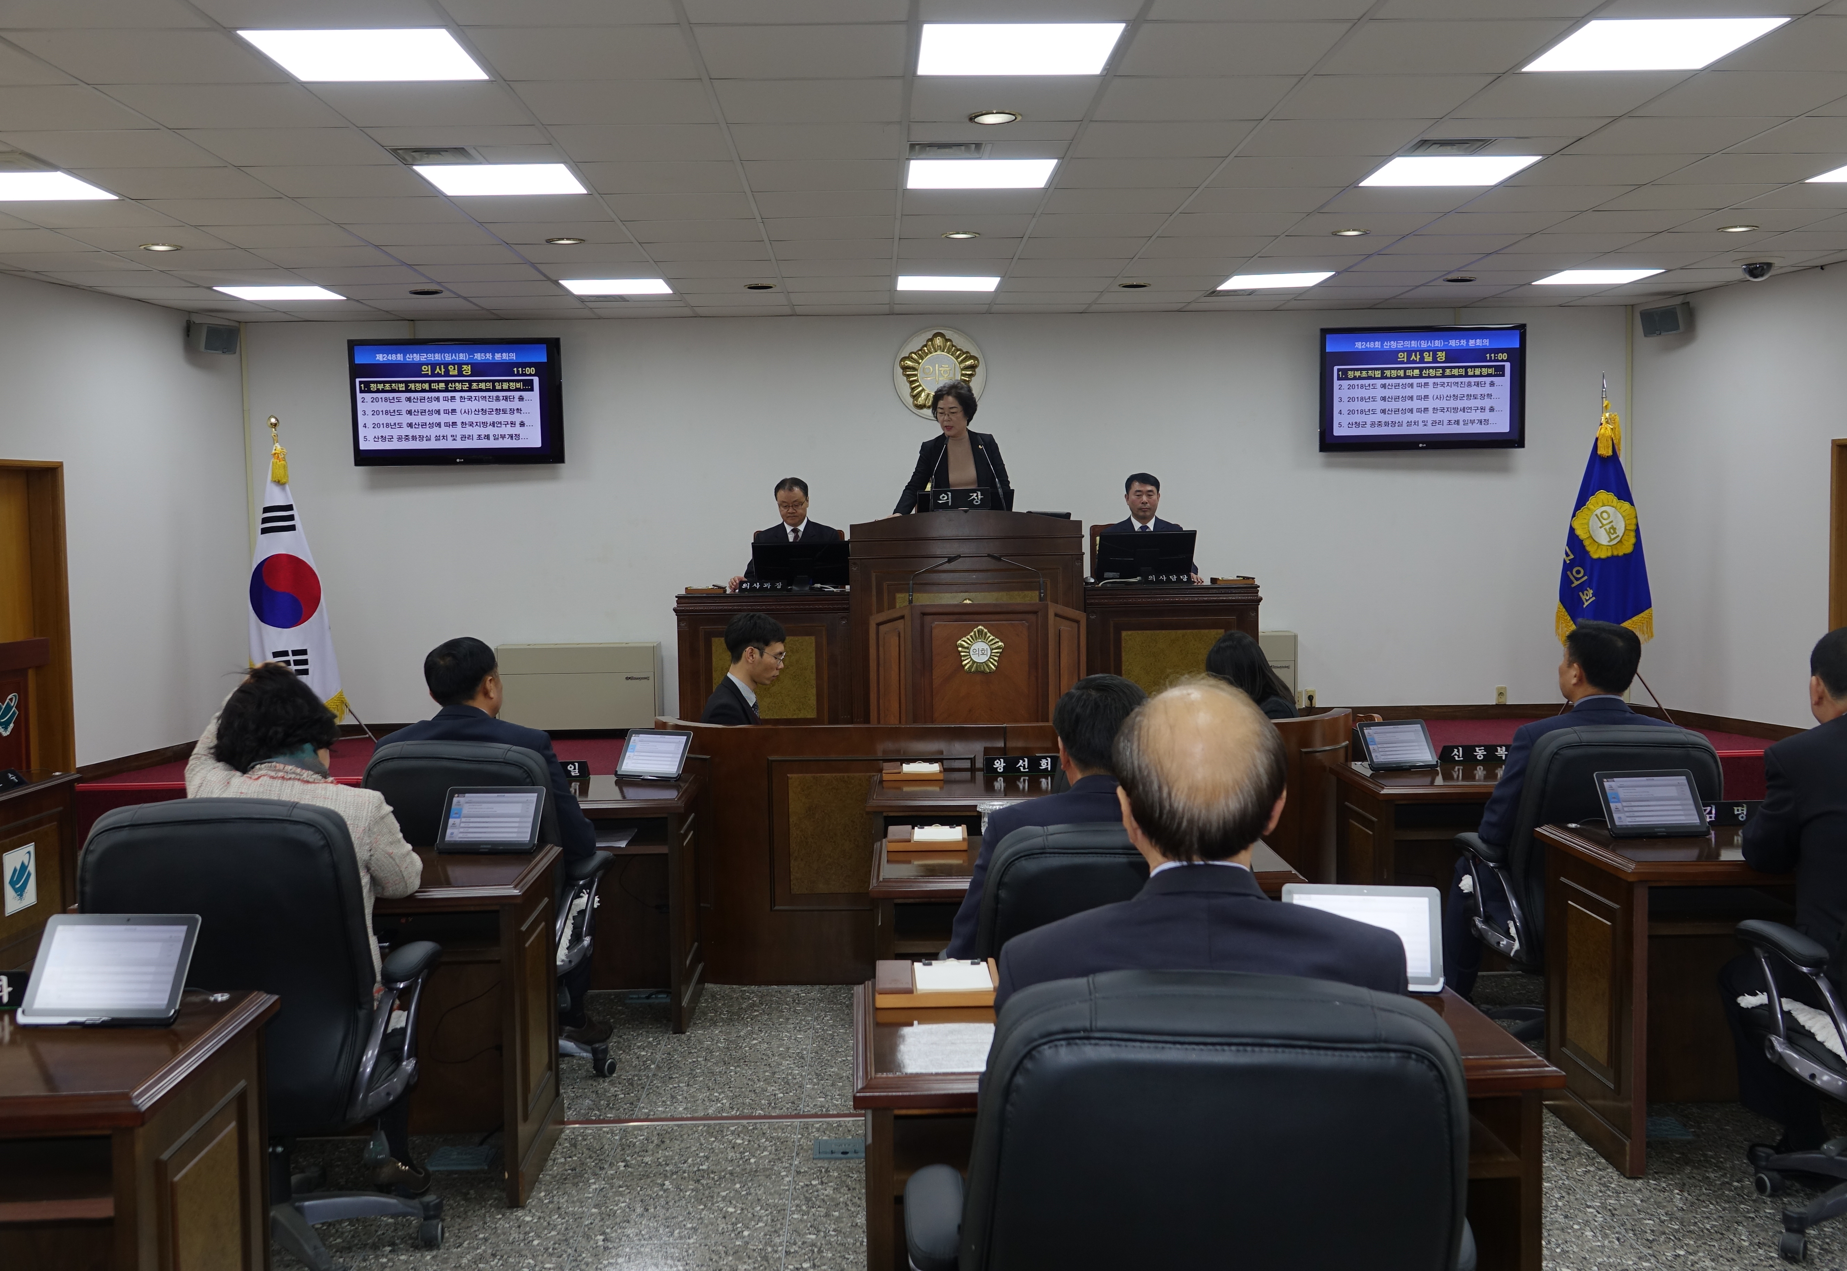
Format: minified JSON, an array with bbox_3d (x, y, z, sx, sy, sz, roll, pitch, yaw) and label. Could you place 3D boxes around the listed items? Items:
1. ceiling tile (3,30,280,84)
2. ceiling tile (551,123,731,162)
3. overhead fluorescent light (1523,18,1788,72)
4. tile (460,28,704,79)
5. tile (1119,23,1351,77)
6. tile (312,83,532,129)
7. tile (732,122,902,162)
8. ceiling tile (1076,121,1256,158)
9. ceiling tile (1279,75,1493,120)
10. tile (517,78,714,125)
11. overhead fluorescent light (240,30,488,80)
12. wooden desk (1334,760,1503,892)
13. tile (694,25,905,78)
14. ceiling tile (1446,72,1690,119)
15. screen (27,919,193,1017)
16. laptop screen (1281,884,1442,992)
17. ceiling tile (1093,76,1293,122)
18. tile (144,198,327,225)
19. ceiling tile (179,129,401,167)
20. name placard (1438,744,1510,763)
[{"bbox_3d":[-2.223,-1.677,4.889,0.598,0.020,0.592,-1,4,-2],"label":"ceiling tile"},{"bbox_3d":[-0.973,-1.718,5.897,0.590,0.020,0.575,-1,4,-2],"label":"ceiling tile"},{"bbox_3d":[2.122,-1.740,4.951,0.580,0.050,0.570,-1,4,-2],"label":"overhead fluorescent light"},{"bbox_3d":[-0.973,-1.698,4.924,0.598,0.020,0.592,-1,4,-2],"label":"tile"},{"bbox_3d":[0.872,-1.679,4.830,0.590,0.020,0.575,-1,4,-2],"label":"tile"},{"bbox_3d":[-1.564,-1.676,5.328,0.600,0.020,0.585,-1,4,-2],"label":"tile"},{"bbox_3d":[-0.378,-1.761,6.042,0.595,0.020,0.585,-1,4,-2],"label":"tile"},{"bbox_3d":[0.867,-1.802,6.149,0.598,0.020,0.592,-1,4,-2],"label":"ceiling tile"},{"bbox_3d":[1.462,-1.723,5.400,0.590,0.020,0.575,-1,4,-2],"label":"ceiling tile"},{"bbox_3d":[-0.978,-1.715,5.446,0.595,0.020,0.585,-1,4,-2],"label":"tile"},{"bbox_3d":[-1.548,-1.656,4.770,0.585,0.050,0.570,-1,4,-2],"label":"overhead fluorescent light"},{"bbox_3d":[2.036,0.854,6.004,1.040,0.744,0.580,-1,4,-2],"label":"wooden desk"},{"bbox_3d":[-0.338,-1.661,4.803,0.600,0.020,0.585,-1,4,-2],"label":"tile"},{"bbox_3d":[2.105,-1.766,5.530,0.595,0.020,0.585,-1,4,-2],"label":"ceiling tile"},{"bbox_3d":[-1.283,0.526,2.682,0.230,0.150,0.012,-1,-31,5],"label":"screen"},{"bbox_3d":[0.769,0.526,2.961,0.266,0.183,0.012,0,-23,10],"label":"laptop screen"},{"bbox_3d":[0.857,-1.713,5.383,0.590,0.020,0.575,-1,4,-2],"label":"ceiling tile"},{"bbox_3d":[-2.841,-1.762,7.000,0.600,0.020,0.585,-1,4,-2],"label":"tile"},{"bbox_3d":[-2.228,-1.730,5.992,0.595,0.020,0.585,-1,4,-2],"label":"ceiling tile"},{"bbox_3d":[1.915,0.403,5.853,0.280,0.068,0.060,-1,4,-2],"label":"name placard"}]

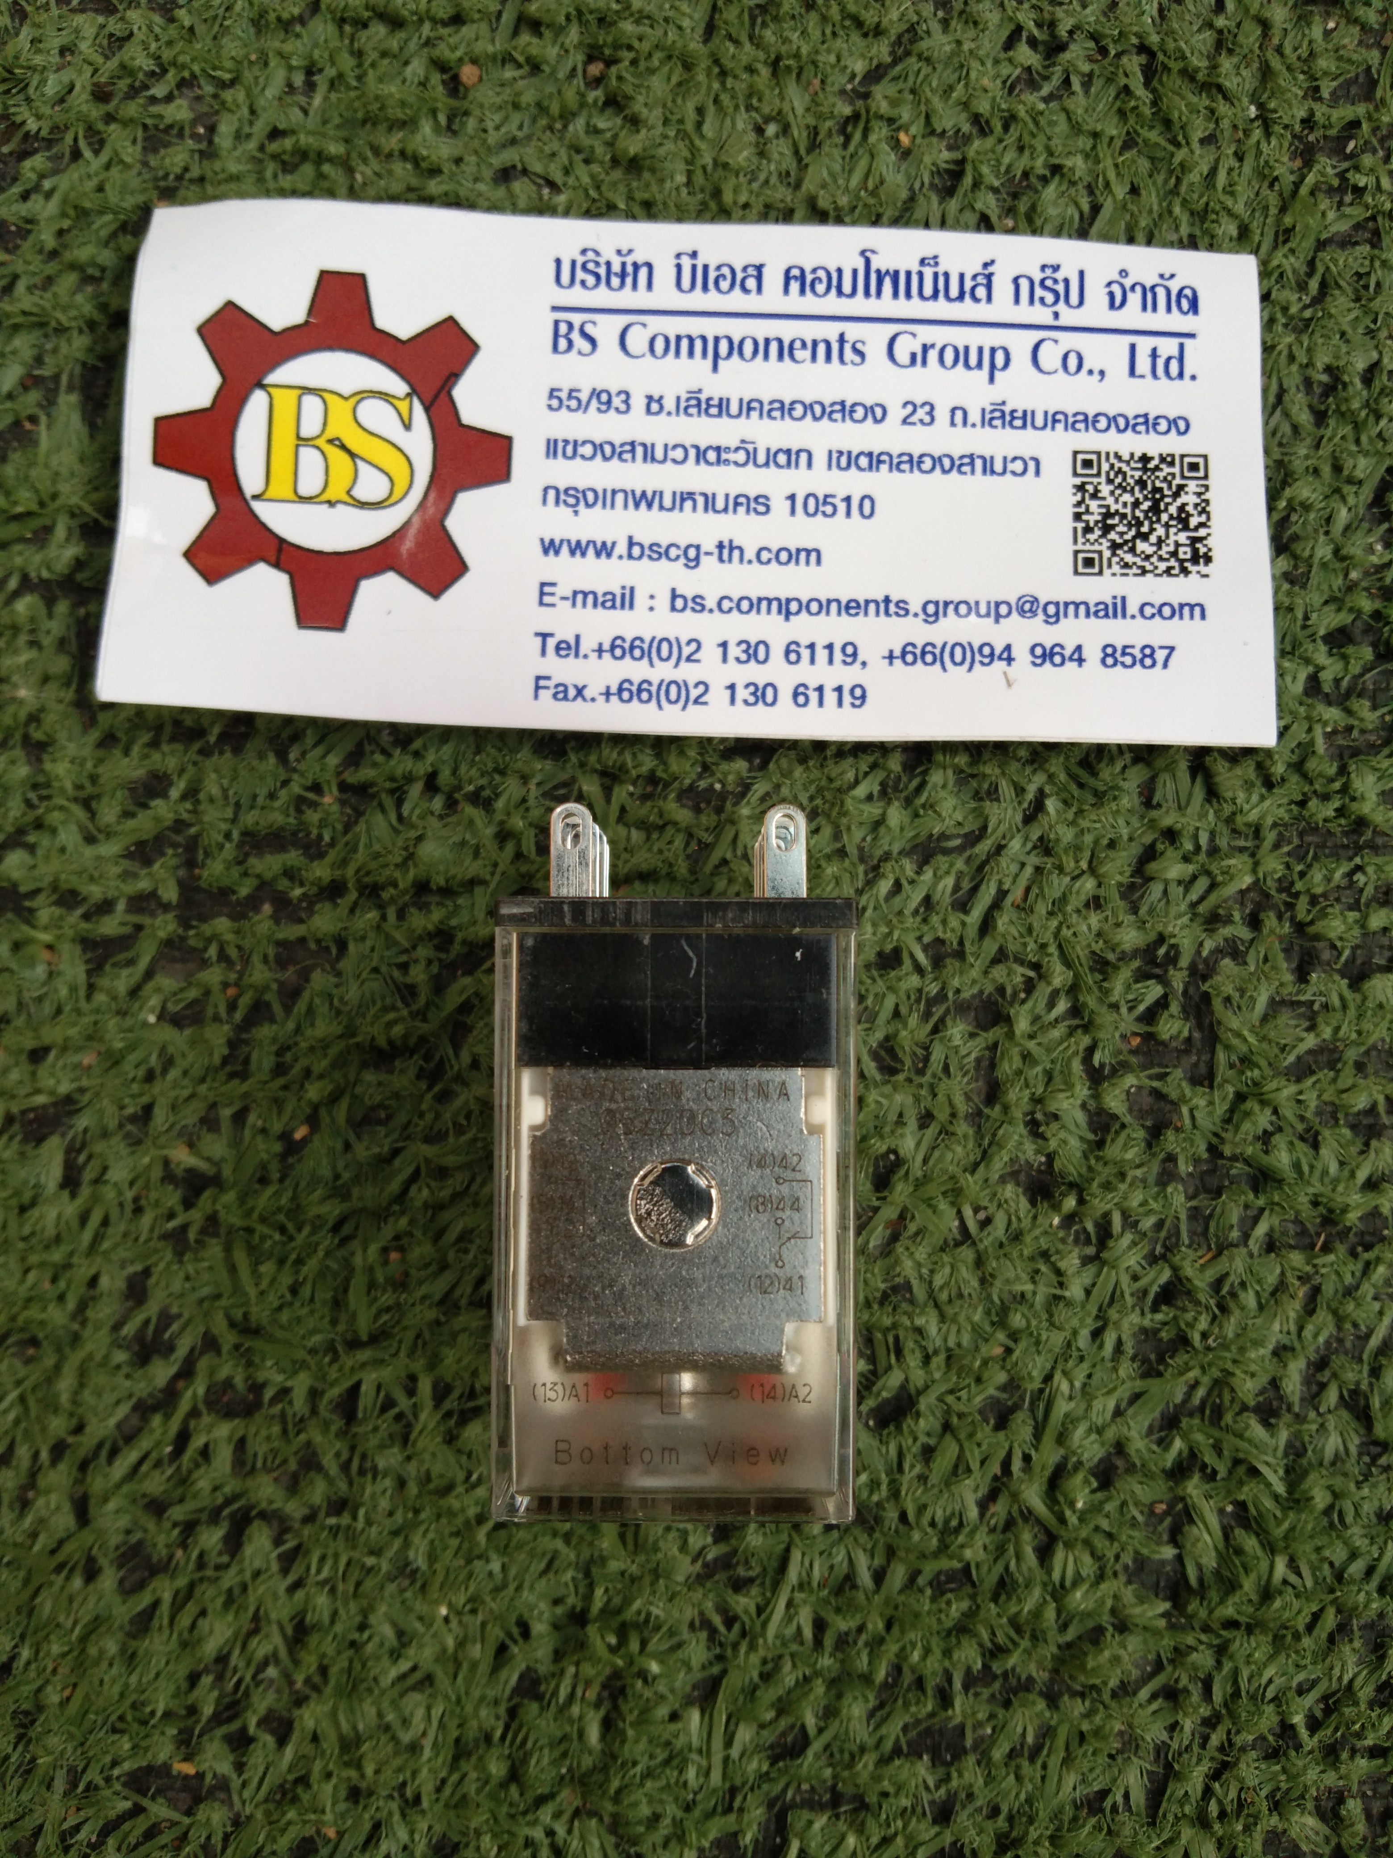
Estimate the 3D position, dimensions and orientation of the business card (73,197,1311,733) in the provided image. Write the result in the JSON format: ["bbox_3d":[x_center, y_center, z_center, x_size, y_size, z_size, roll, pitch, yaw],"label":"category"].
[{"bbox_3d":[0.000,-0.036,0.127,0.090,0.003,0.042,2,79,-1],"label":"business card"}]

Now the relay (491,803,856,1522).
[{"bbox_3d":[-0.001,0.014,0.108,0.021,0.028,0.042,0,88,0],"label":"relay"}]

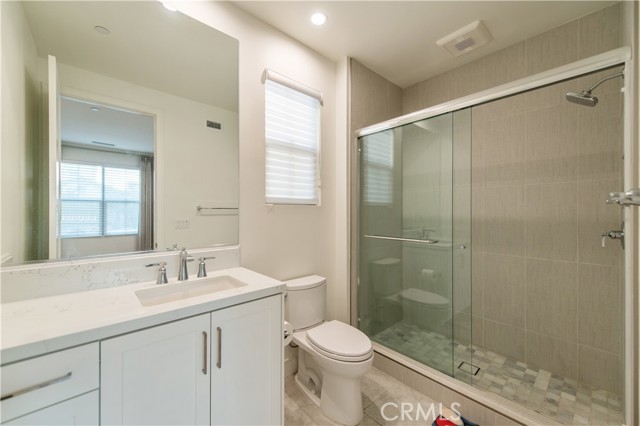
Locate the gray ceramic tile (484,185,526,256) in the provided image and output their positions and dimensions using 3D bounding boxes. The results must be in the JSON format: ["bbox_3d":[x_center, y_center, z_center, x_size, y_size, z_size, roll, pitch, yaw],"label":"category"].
[{"bbox_3d":[1.617,0.068,2.183,0.012,0.600,0.300,0,0,-42],"label":"gray ceramic tile"}]

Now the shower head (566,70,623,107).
[{"bbox_3d":[1.634,-0.707,1.487,0.150,0.195,0.235,0,0,-42],"label":"shower head"}]

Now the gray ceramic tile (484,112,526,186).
[{"bbox_3d":[1.617,-0.535,2.181,0.012,0.600,0.300,0,0,-42],"label":"gray ceramic tile"}]

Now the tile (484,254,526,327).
[{"bbox_3d":[1.616,0.670,2.184,0.012,0.600,0.300,0,0,-42],"label":"tile"}]

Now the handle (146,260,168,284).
[{"bbox_3d":[-0.856,0.317,1.309,0.103,0.109,0.056,0,0,-42],"label":"handle"}]

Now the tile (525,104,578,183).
[{"bbox_3d":[1.818,-0.535,1.957,0.012,0.600,0.300,0,0,-42],"label":"tile"}]

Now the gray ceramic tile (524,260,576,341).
[{"bbox_3d":[1.817,0.671,1.960,0.012,0.600,0.300,0,0,-42],"label":"gray ceramic tile"}]

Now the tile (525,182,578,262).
[{"bbox_3d":[1.817,0.068,1.958,0.012,0.600,0.300,0,0,-42],"label":"tile"}]

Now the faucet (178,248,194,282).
[{"bbox_3d":[-0.717,0.284,1.339,0.055,0.175,0.182,0,0,-42],"label":"faucet"}]

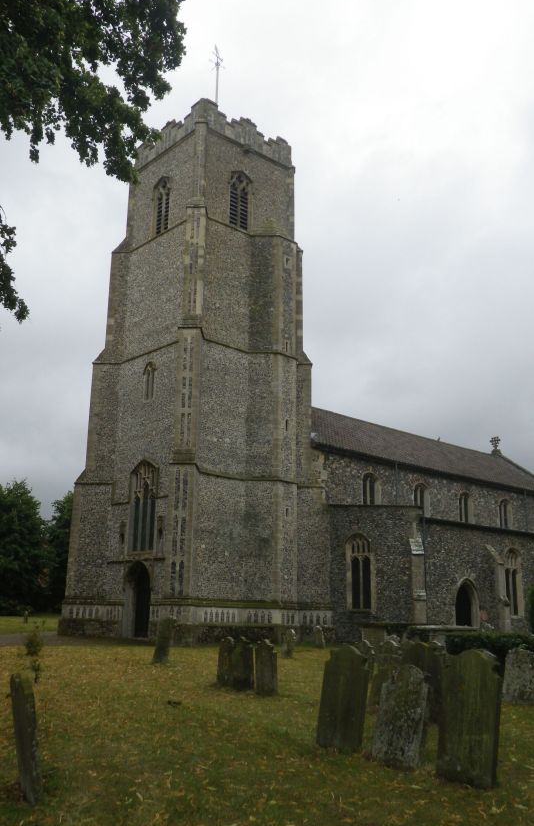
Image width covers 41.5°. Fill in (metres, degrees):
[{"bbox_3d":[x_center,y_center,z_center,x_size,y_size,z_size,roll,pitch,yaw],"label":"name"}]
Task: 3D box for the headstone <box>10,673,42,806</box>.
[{"bbox_3d":[-2.020,2.689,5.926,0.085,0.960,0.620,-3,-12,-28],"label":"headstone"}]

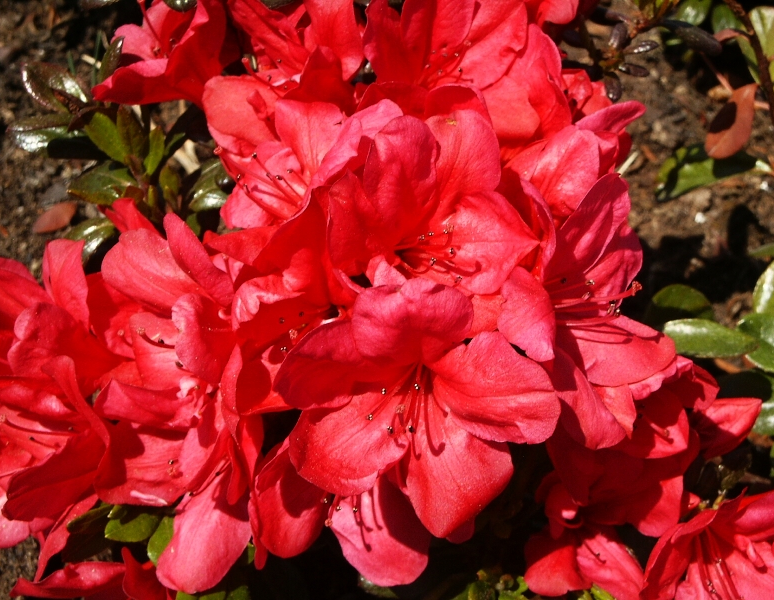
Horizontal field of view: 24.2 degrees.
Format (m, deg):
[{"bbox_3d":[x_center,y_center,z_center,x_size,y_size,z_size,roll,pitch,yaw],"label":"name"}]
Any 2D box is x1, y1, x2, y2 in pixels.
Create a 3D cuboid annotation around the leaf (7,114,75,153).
[{"bbox_3d":[-0.093,-0.045,0.485,0.018,0.005,0.012,-2,60,-1],"label":"leaf"}]

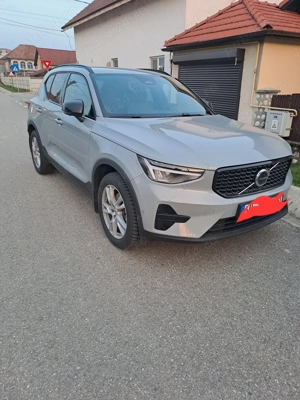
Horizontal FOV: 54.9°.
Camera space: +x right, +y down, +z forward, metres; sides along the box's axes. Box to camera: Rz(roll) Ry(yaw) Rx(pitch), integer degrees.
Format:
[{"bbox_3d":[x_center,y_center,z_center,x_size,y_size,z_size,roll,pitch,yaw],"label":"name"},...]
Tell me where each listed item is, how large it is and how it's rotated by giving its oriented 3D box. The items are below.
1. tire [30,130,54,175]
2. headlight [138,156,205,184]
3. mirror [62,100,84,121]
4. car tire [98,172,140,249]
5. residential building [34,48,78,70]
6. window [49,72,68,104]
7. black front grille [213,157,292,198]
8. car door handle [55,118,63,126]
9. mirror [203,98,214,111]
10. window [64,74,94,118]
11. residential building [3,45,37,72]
[{"bbox_3d":[-1.754,-0.778,4.746,0.240,0.710,0.710,-13,26,-31],"label":"tire"},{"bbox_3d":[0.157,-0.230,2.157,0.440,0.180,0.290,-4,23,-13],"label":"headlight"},{"bbox_3d":[-0.781,-0.913,2.960,0.220,0.200,0.130,-13,26,-32],"label":"mirror"},{"bbox_3d":[-0.226,0.094,2.693,0.235,0.710,0.710,-13,26,-32],"label":"car tire"},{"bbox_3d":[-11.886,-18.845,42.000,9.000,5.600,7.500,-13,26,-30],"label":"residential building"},{"bbox_3d":[-1.219,-1.486,3.883,0.070,0.430,0.650,10,13,-38],"label":"window"},{"bbox_3d":[0.875,-0.181,2.305,0.980,0.260,0.110,-13,26,-31],"label":"black front grille"},{"bbox_3d":[-1.058,-0.901,3.372,0.060,0.050,0.210,-13,26,-31],"label":"car door handle"},{"bbox_3d":[0.774,-1.226,3.839,0.230,0.180,0.150,-13,26,-31],"label":"mirror"},{"bbox_3d":[-0.725,-1.120,3.078,0.080,0.440,1.000,12,12,-38],"label":"window"},{"bbox_3d":[-21.599,-21.931,48.000,5.200,6.200,5.200,-16,27,-37],"label":"residential building"}]

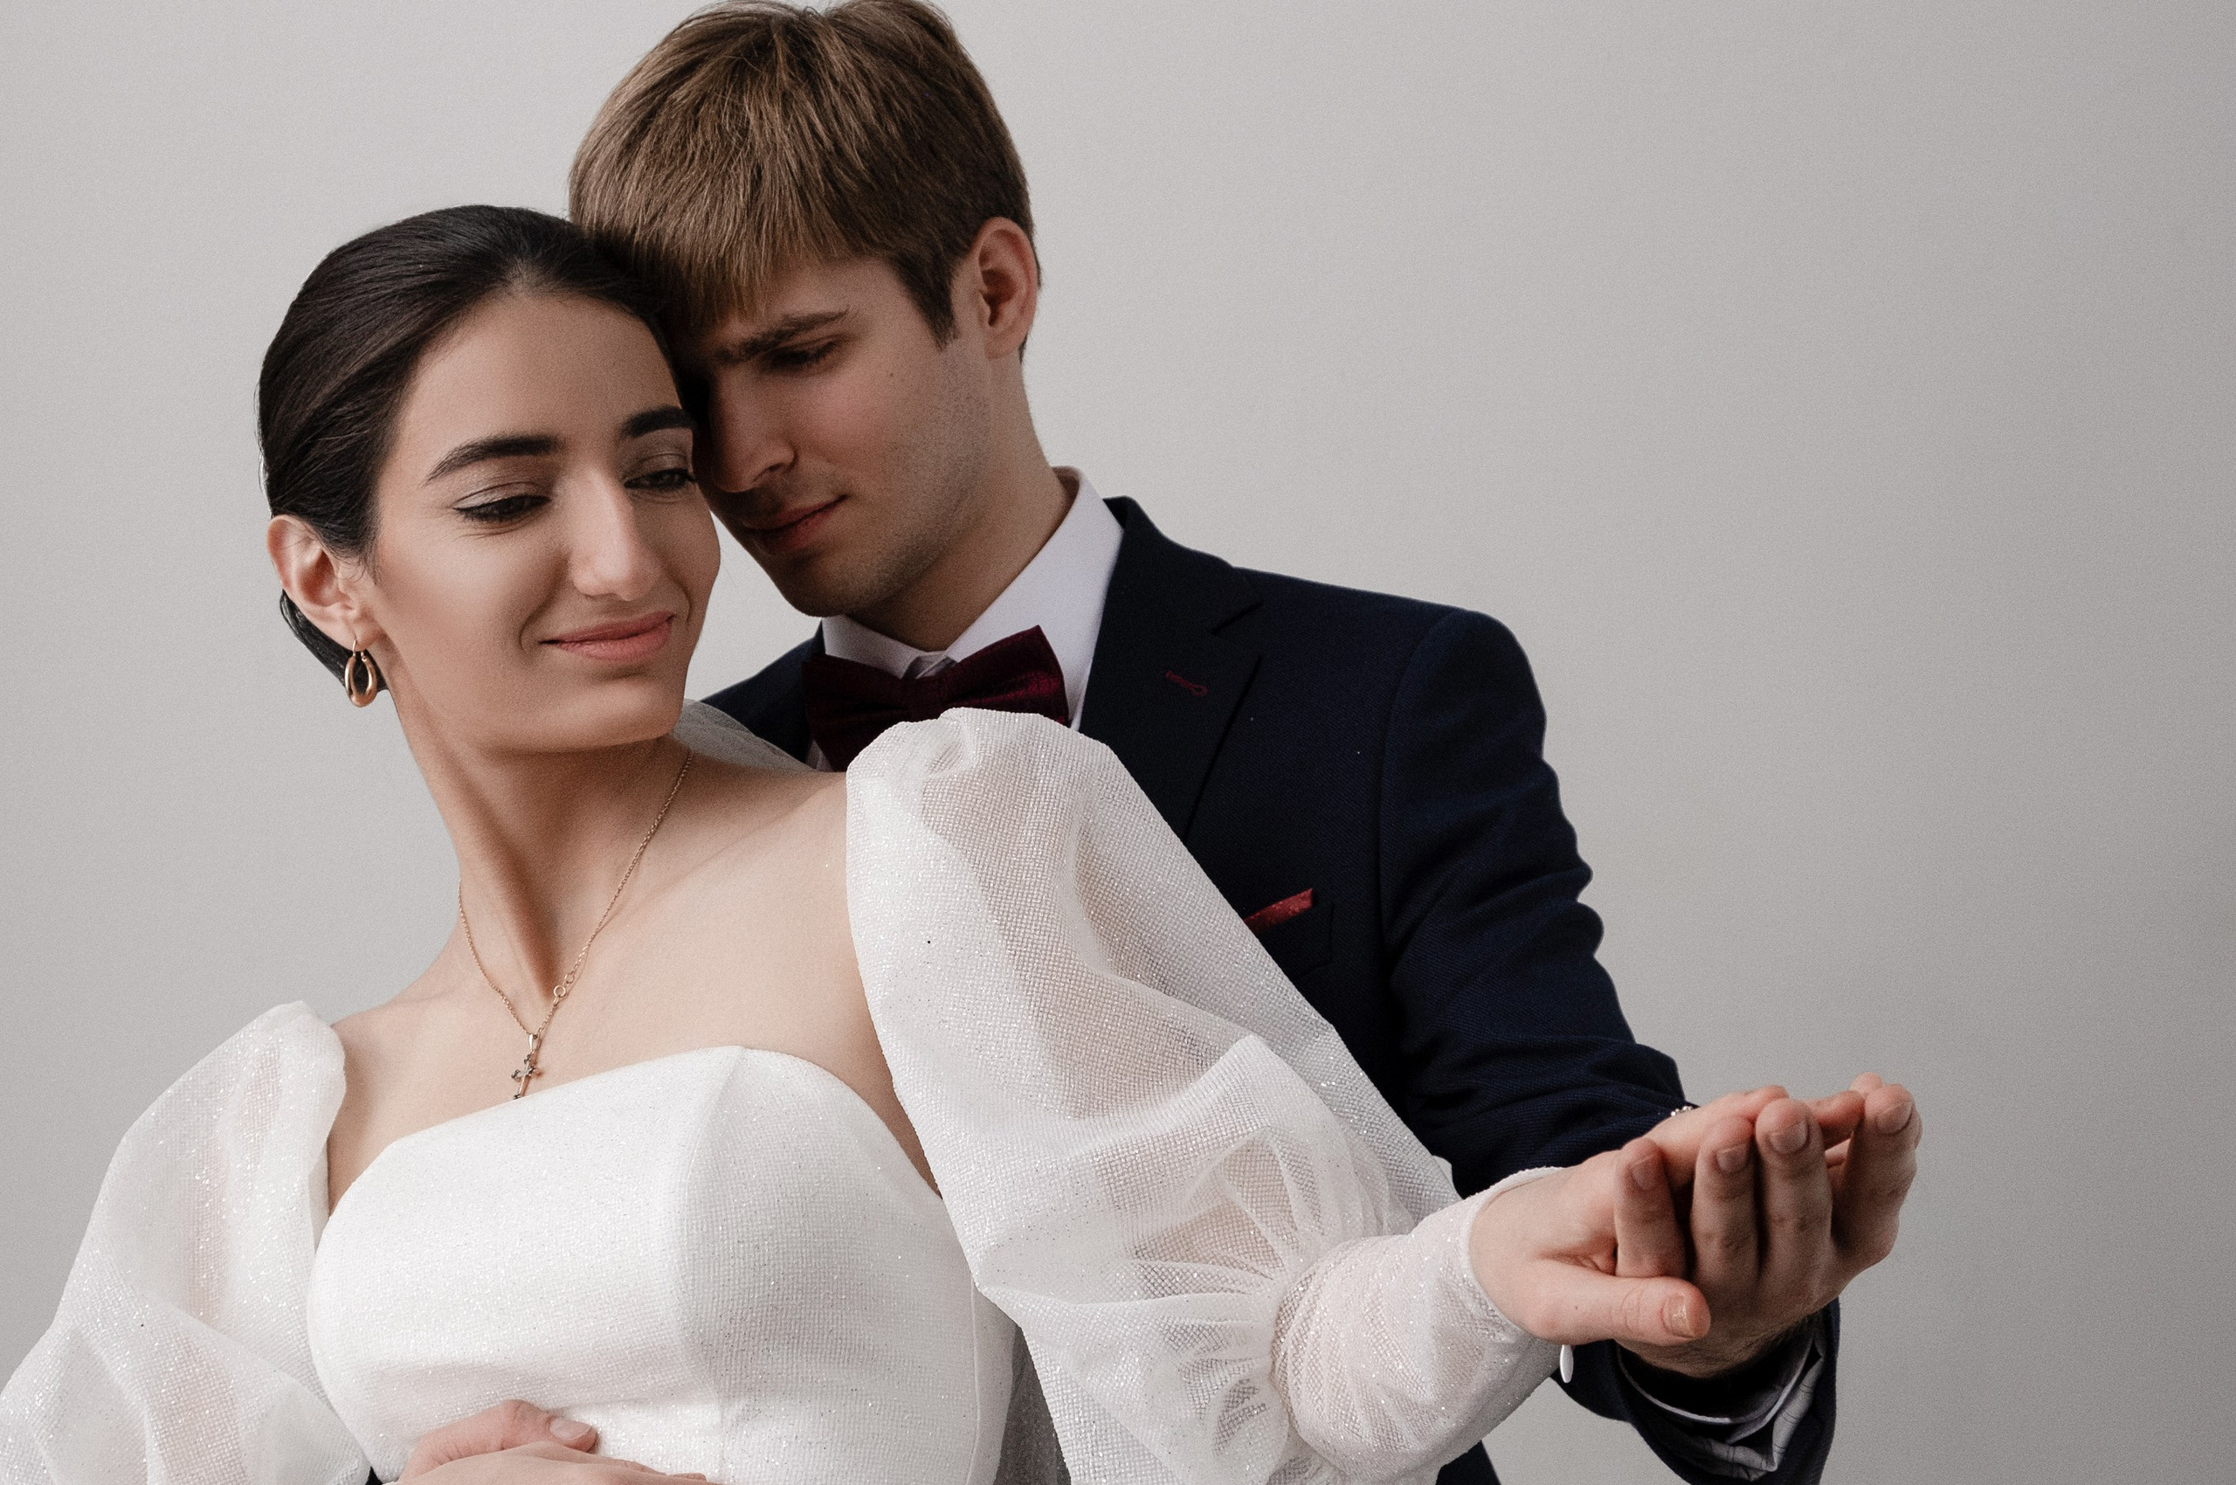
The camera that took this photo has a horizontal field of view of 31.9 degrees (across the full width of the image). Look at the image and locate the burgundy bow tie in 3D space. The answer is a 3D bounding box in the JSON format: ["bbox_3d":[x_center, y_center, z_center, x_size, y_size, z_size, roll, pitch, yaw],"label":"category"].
[{"bbox_3d":[-0.076,-0.019,1.655,0.120,0.054,0.035,-7,3,23],"label":"burgundy bow tie"}]

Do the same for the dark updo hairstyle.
[{"bbox_3d":[-0.263,-0.128,1.610,0.165,0.200,0.215,-8,-1,-25],"label":"dark updo hairstyle"}]

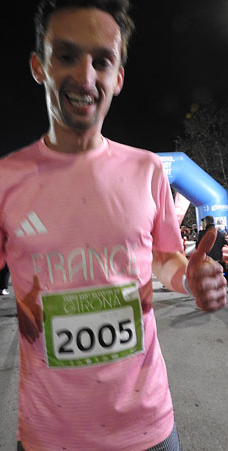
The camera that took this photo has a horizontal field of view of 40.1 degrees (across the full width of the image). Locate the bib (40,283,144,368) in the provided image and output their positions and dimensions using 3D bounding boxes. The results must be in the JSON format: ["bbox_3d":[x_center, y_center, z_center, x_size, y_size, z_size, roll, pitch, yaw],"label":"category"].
[{"bbox_3d":[-0.043,0.214,0.667,0.211,0.155,0.024,-6,0,-9],"label":"bib"}]

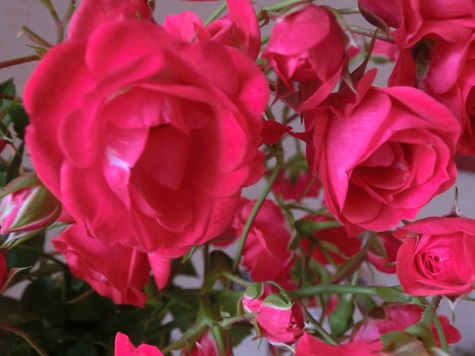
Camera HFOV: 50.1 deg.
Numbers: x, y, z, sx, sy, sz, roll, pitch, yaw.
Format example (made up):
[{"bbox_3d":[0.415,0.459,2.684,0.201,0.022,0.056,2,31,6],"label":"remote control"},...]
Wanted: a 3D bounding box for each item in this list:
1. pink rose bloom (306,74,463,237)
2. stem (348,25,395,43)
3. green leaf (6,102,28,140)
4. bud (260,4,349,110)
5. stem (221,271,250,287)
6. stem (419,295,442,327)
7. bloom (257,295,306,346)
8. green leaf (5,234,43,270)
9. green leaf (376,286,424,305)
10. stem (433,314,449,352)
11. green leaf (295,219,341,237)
[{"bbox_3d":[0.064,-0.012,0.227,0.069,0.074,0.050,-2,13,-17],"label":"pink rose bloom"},{"bbox_3d":[0.067,-0.072,0.254,0.023,0.004,0.004,20,0,6],"label":"stem"},{"bbox_3d":[-0.122,-0.032,0.283,0.013,0.021,0.008,-1,7,-6],"label":"green leaf"},{"bbox_3d":[0.032,-0.058,0.243,0.040,0.051,0.039,2,24,13],"label":"bud"},{"bbox_3d":[-0.002,0.050,0.254,0.016,0.003,0.003,30,0,0],"label":"stem"},{"bbox_3d":[0.088,0.061,0.232,0.005,0.017,0.005,27,-3,0],"label":"stem"},{"bbox_3d":[0.021,0.069,0.244,0.023,0.025,0.022,5,16,-1],"label":"bloom"},{"bbox_3d":[-0.121,0.042,0.289,0.022,0.022,0.009,-1,7,-6],"label":"green leaf"},{"bbox_3d":[0.077,0.056,0.240,0.023,0.009,0.008,-1,7,-6],"label":"green leaf"},{"bbox_3d":[0.095,0.073,0.238,0.003,0.019,0.003,-18,0,0],"label":"stem"},{"bbox_3d":[0.045,0.028,0.283,0.026,0.010,0.011,-1,7,-6],"label":"green leaf"}]

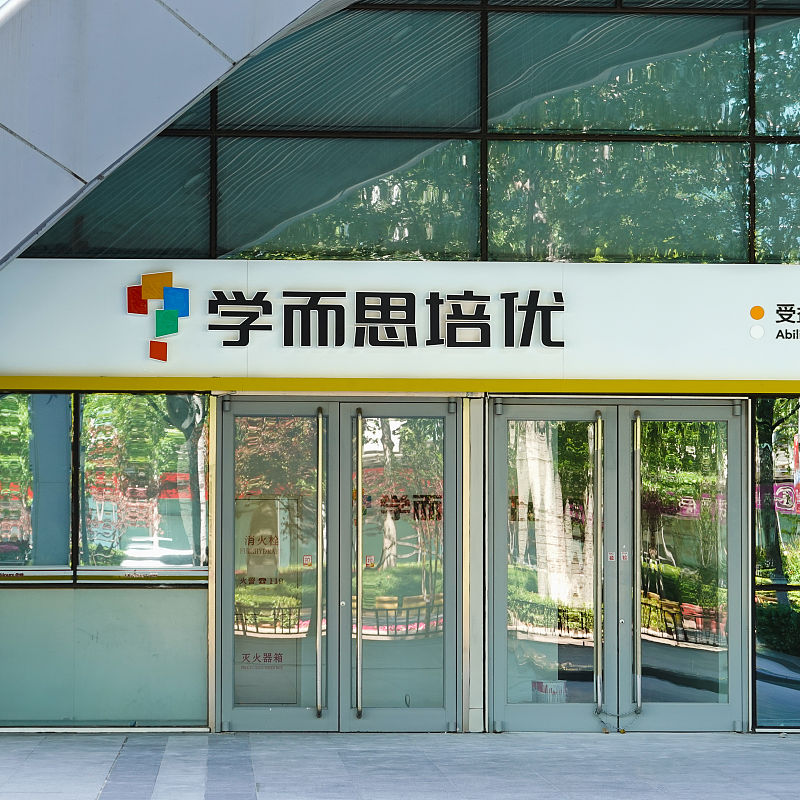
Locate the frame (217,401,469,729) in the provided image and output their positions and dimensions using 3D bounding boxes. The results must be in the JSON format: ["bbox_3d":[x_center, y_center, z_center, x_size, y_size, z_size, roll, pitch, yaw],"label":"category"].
[{"bbox_3d":[-0.443,1.229,19.378,1.812,2.487,0.140,0,-2,-4],"label":"frame"}]

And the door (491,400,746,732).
[{"bbox_3d":[1.636,1.249,19.509,1.936,2.482,0.120,0,-2,-4],"label":"door"}]

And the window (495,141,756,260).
[{"bbox_3d":[1.645,-1.493,19.612,1.974,0.919,0.080,0,-2,-4],"label":"window"}]

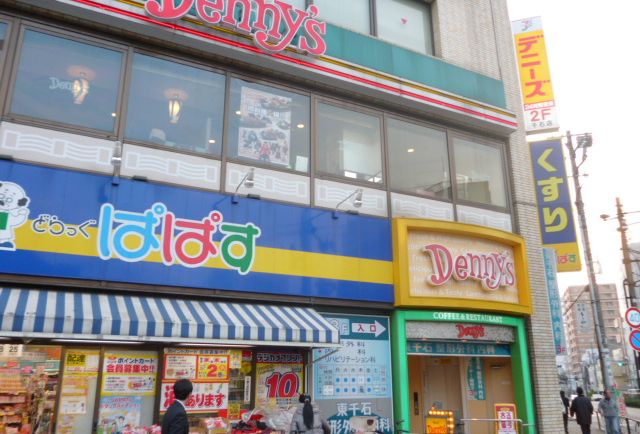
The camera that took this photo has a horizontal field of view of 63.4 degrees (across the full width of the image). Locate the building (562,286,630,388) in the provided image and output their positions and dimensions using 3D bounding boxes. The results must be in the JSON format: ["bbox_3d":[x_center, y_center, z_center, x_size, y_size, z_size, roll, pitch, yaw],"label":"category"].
[{"bbox_3d":[103.316,44.688,194.773,16.000,34.500,18.000,-5,-18,16],"label":"building"}]

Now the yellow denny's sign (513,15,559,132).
[{"bbox_3d":[6.048,-4.004,14.605,0.850,3.580,0.250,-6,-18,17],"label":"yellow denny's sign"}]

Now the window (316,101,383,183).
[{"bbox_3d":[0.664,-1.589,11.303,1.620,1.650,0.100,8,-19,-24],"label":"window"}]

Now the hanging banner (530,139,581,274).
[{"bbox_3d":[6.077,-0.305,13.434,0.870,3.580,0.250,-6,-18,17],"label":"hanging banner"}]

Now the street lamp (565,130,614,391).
[{"bbox_3d":[10.378,2.077,20.034,0.420,11.818,0.420,-9,-20,26],"label":"street lamp"}]

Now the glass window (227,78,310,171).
[{"bbox_3d":[-0.987,-1.745,10.008,1.743,1.687,0.100,8,-19,-25],"label":"glass window"}]

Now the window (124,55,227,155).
[{"bbox_3d":[-2.683,-2.094,9.772,1.790,1.780,0.100,8,-19,-24],"label":"window"}]

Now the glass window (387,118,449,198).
[{"bbox_3d":[2.210,-1.261,11.540,1.650,1.707,0.100,8,-19,-25],"label":"glass window"}]

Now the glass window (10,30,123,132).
[{"bbox_3d":[-4.345,-2.342,9.011,1.620,1.650,0.100,8,-19,-24],"label":"glass window"}]

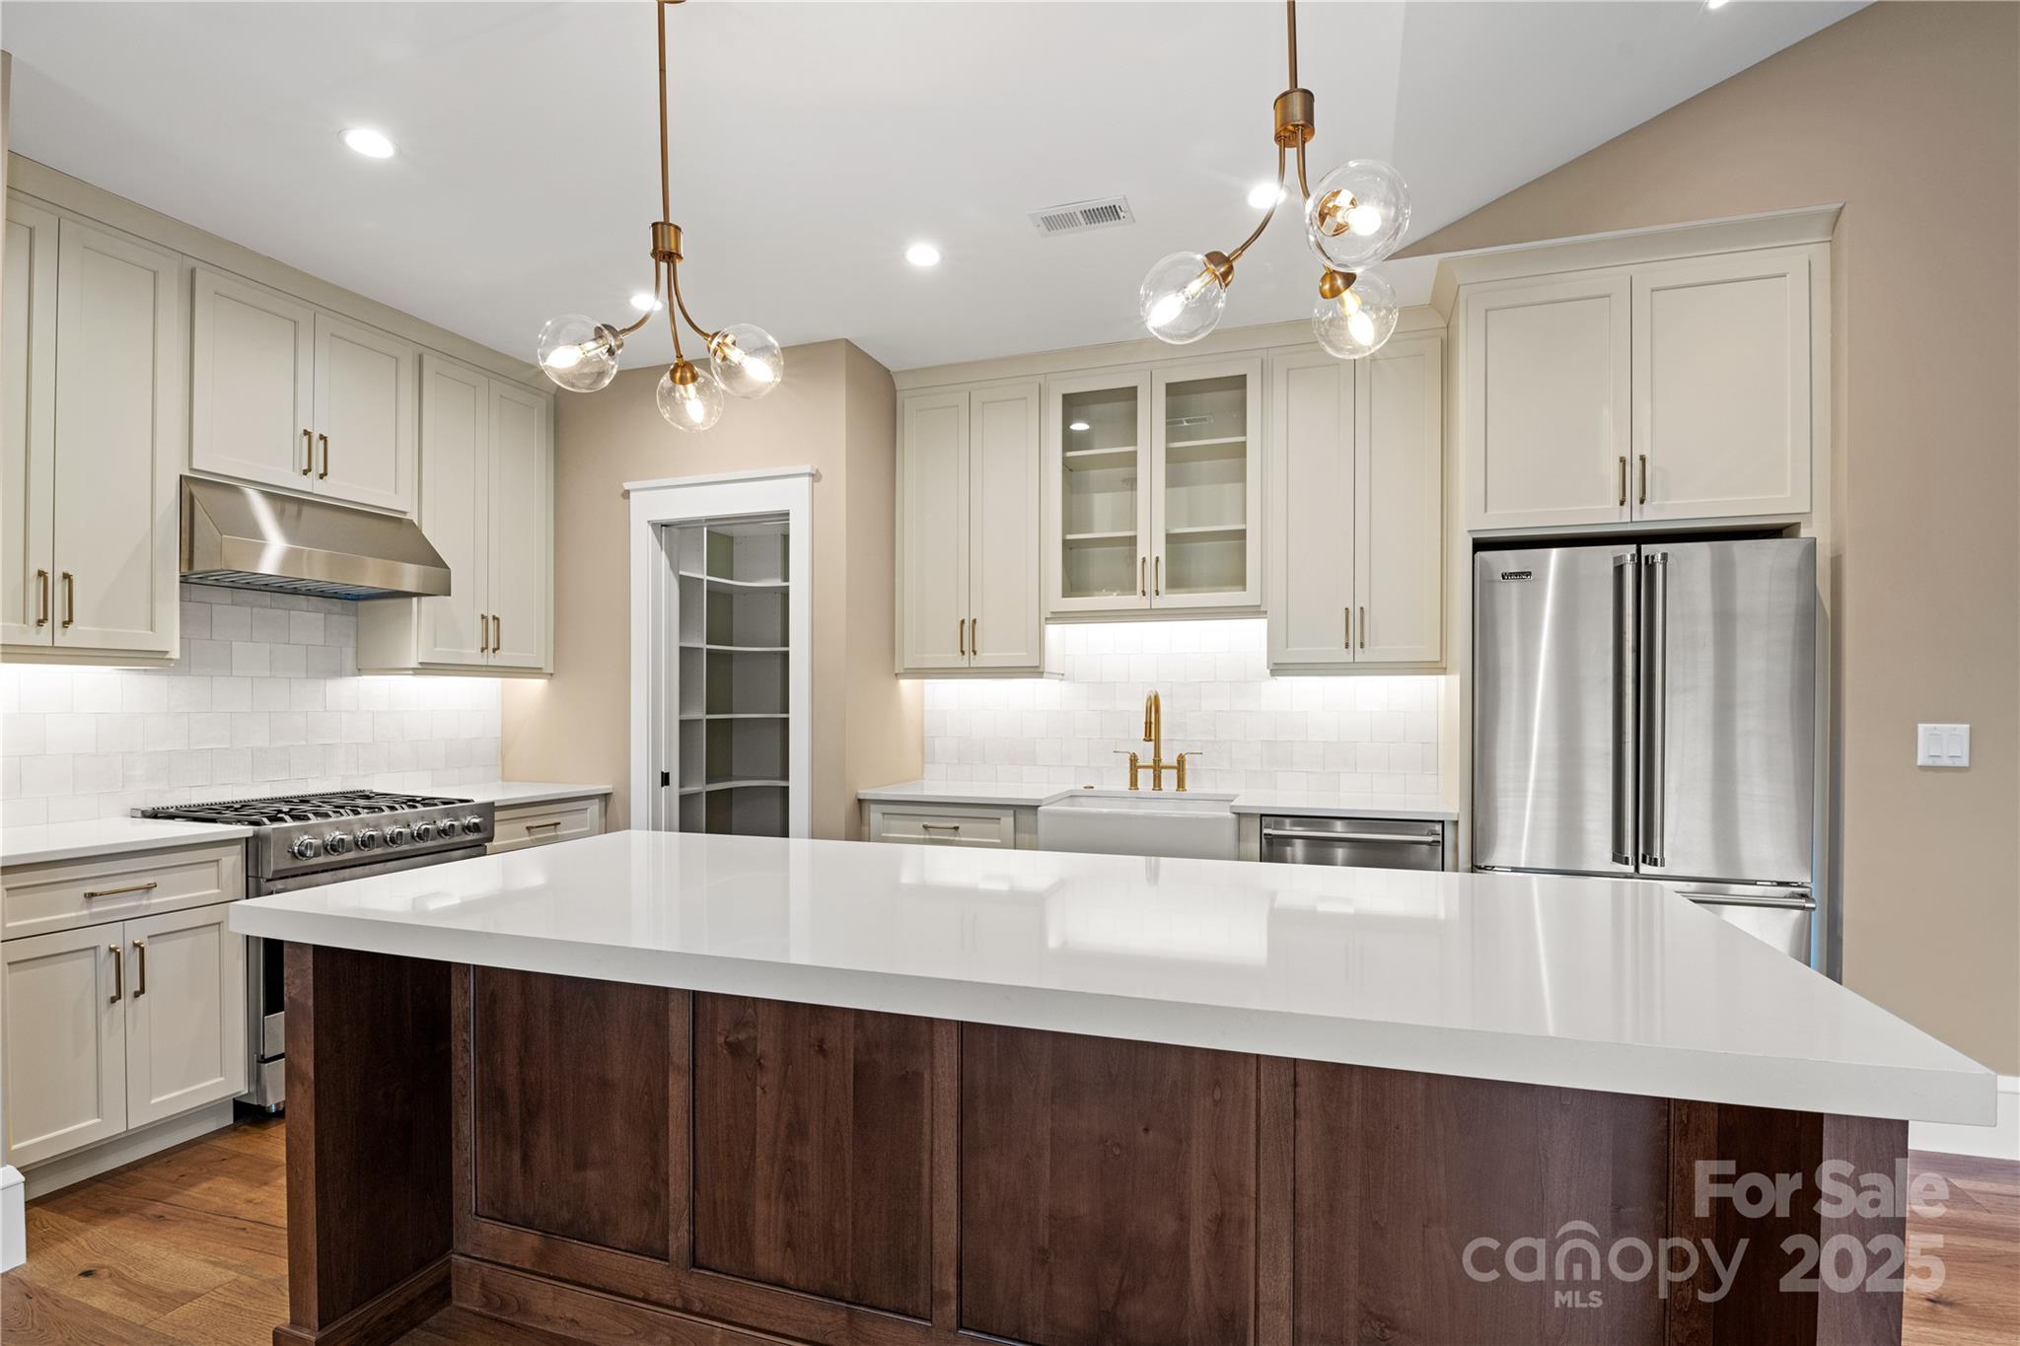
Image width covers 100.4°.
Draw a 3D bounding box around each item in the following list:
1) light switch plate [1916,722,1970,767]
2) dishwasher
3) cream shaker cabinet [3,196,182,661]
[{"bbox_3d":[2.683,0.209,2.415,0.117,0.115,0.008,0,-1,17],"label":"light switch plate"},{"bbox_3d":[1.401,1.018,3.555,0.622,0.865,0.644,0,-2,16],"label":"dishwasher"},{"bbox_3d":[-3.042,-0.716,2.593,0.346,1.357,0.617,0,-1,17],"label":"cream shaker cabinet"}]

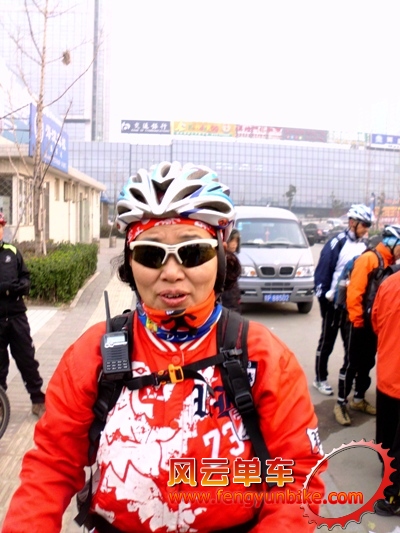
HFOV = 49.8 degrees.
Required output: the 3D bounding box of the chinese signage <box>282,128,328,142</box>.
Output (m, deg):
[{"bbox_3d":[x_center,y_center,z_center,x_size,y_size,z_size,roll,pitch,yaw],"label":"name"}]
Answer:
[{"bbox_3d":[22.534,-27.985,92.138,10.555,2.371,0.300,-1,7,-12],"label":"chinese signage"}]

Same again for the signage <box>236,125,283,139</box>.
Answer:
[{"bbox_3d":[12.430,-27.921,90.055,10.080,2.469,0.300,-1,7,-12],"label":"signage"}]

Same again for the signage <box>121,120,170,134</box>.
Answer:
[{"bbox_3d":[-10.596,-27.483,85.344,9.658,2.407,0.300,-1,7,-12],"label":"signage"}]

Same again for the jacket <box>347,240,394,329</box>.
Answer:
[{"bbox_3d":[1.454,0.153,3.677,0.400,0.700,0.500,3,7,20],"label":"jacket"}]

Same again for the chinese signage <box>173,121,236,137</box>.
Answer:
[{"bbox_3d":[1.081,-27.770,87.725,13.094,2.630,0.300,-1,7,-12],"label":"chinese signage"}]

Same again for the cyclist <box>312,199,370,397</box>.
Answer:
[{"bbox_3d":[1.404,0.324,4.084,0.550,1.770,0.500,3,7,20],"label":"cyclist"}]

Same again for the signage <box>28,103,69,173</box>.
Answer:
[{"bbox_3d":[-4.275,-3.543,12.481,0.120,1.280,3.998,0,7,-4],"label":"signage"}]

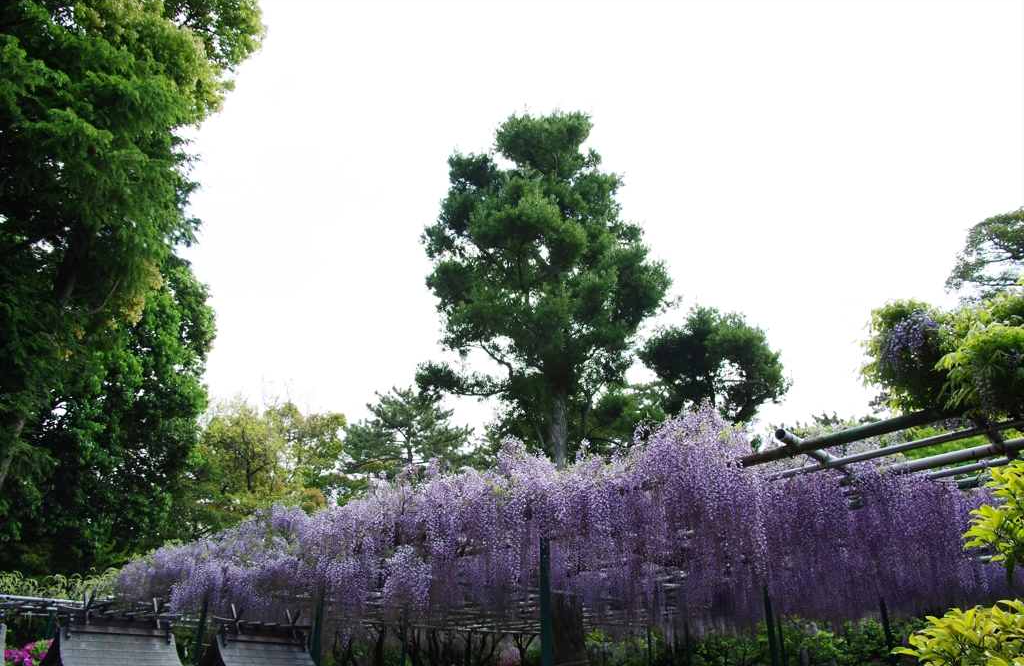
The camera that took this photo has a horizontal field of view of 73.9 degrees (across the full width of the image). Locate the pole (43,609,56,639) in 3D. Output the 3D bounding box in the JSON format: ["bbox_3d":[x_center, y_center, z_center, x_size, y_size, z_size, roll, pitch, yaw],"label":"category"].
[{"bbox_3d":[-8.600,6.292,12.171,0.090,2.600,0.090,0,-27,0],"label":"pole"}]

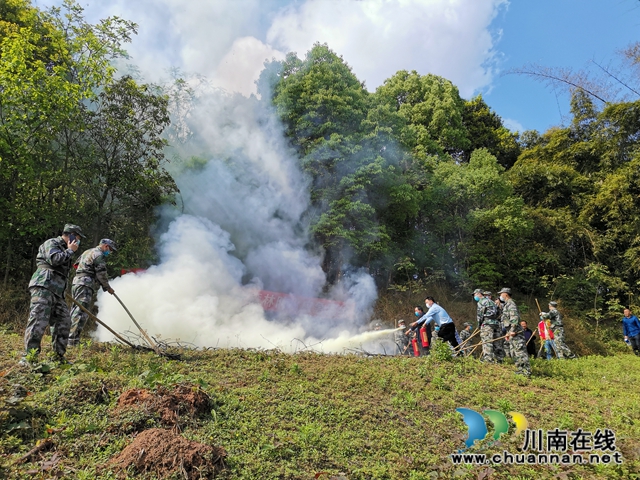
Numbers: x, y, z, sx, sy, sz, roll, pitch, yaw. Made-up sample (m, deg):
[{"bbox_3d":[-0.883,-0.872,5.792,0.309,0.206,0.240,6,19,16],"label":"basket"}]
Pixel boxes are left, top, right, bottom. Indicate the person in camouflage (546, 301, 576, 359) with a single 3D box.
[{"bbox_3d":[6.904,2.584,13.800,0.750,1.680,0.560,0,0,30],"label":"person in camouflage"}]

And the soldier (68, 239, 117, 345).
[{"bbox_3d":[-3.431,0.784,7.250,0.620,1.600,0.550,0,0,-33],"label":"soldier"}]

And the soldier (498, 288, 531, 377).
[{"bbox_3d":[3.803,1.809,9.400,0.560,1.710,0.500,0,0,18],"label":"soldier"}]

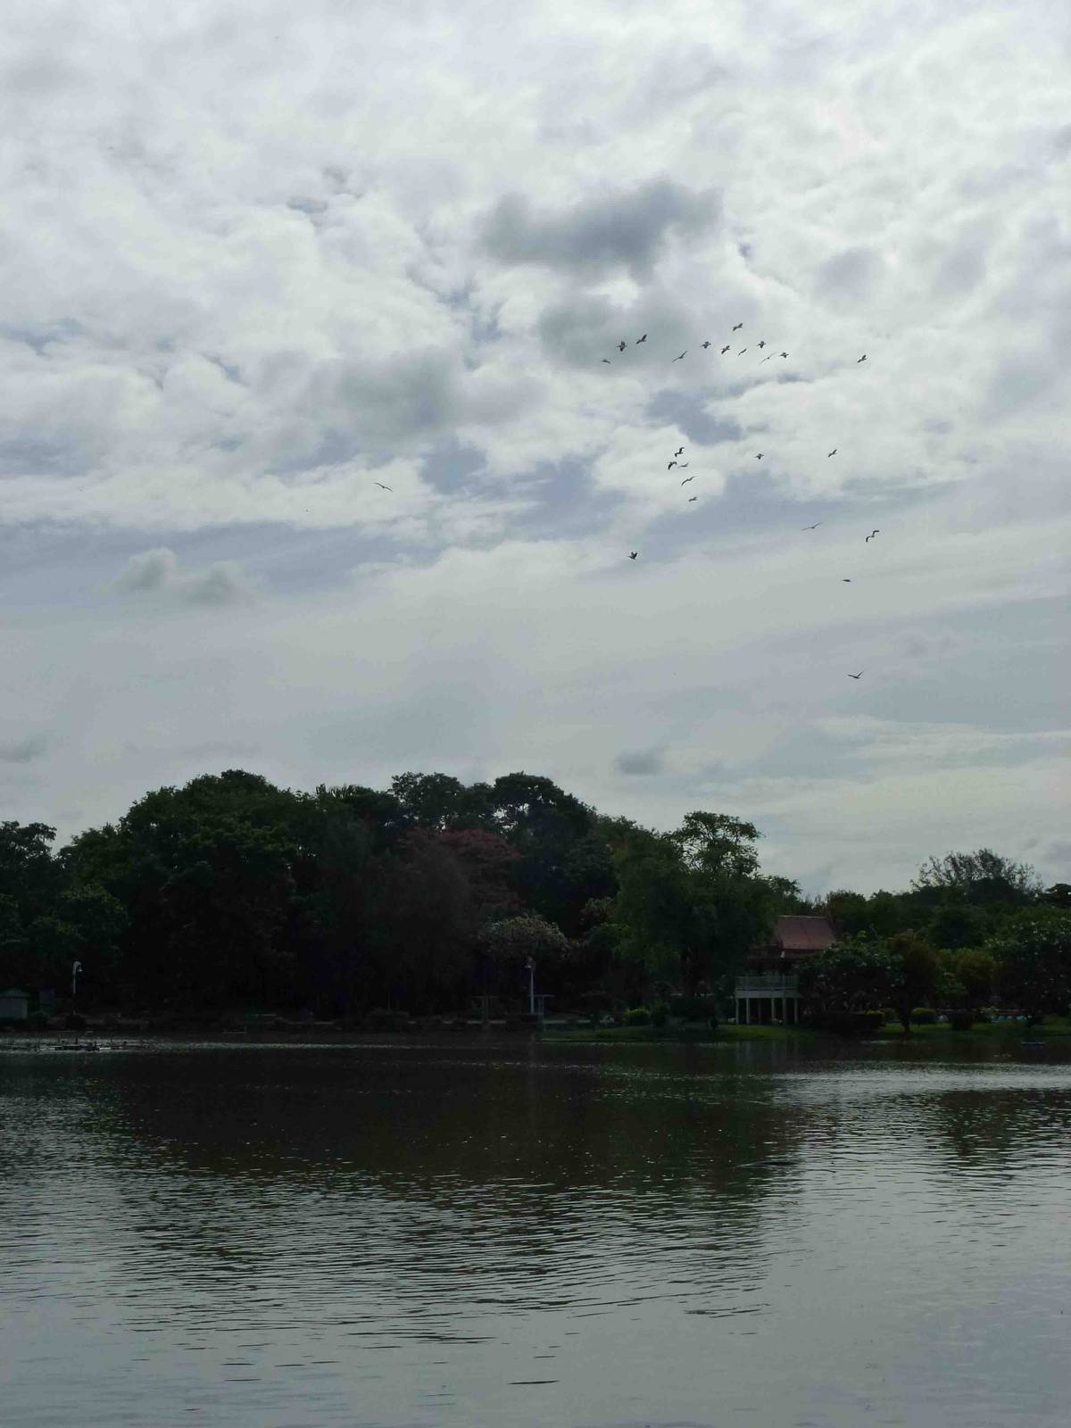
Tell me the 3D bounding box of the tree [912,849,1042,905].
[{"bbox_3d":[40.433,19.859,185.000,12.000,14.500,11.000,-2,-8,12],"label":"tree"}]

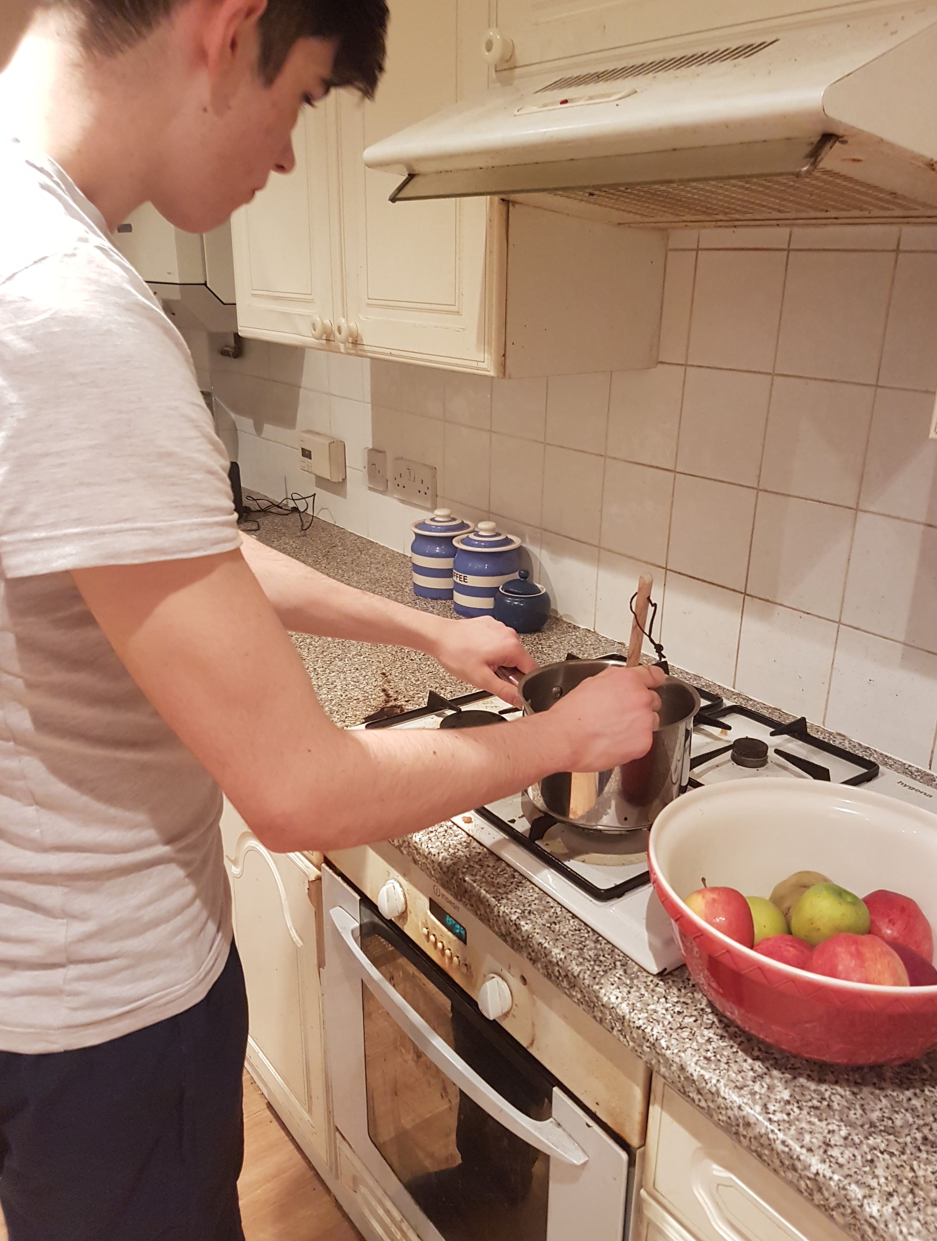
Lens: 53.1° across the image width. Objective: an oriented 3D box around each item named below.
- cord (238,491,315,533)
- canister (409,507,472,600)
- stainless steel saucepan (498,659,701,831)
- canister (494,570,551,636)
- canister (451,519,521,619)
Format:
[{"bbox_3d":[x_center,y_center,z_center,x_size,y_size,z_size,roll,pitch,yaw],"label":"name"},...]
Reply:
[{"bbox_3d":[-0.475,-0.278,2.319,0.170,0.080,0.280,-14,25,-35],"label":"cord"},{"bbox_3d":[-0.049,-0.135,1.827,0.124,0.163,0.124,1,20,0],"label":"canister"},{"bbox_3d":[0.081,0.112,1.066,0.358,0.130,0.192,16,24,35],"label":"stainless steel saucepan"},{"bbox_3d":[0.096,-0.038,1.654,0.101,0.103,0.101,1,20,0],"label":"canister"},{"bbox_3d":[0.034,-0.100,1.732,0.125,0.163,0.125,1,20,0],"label":"canister"}]

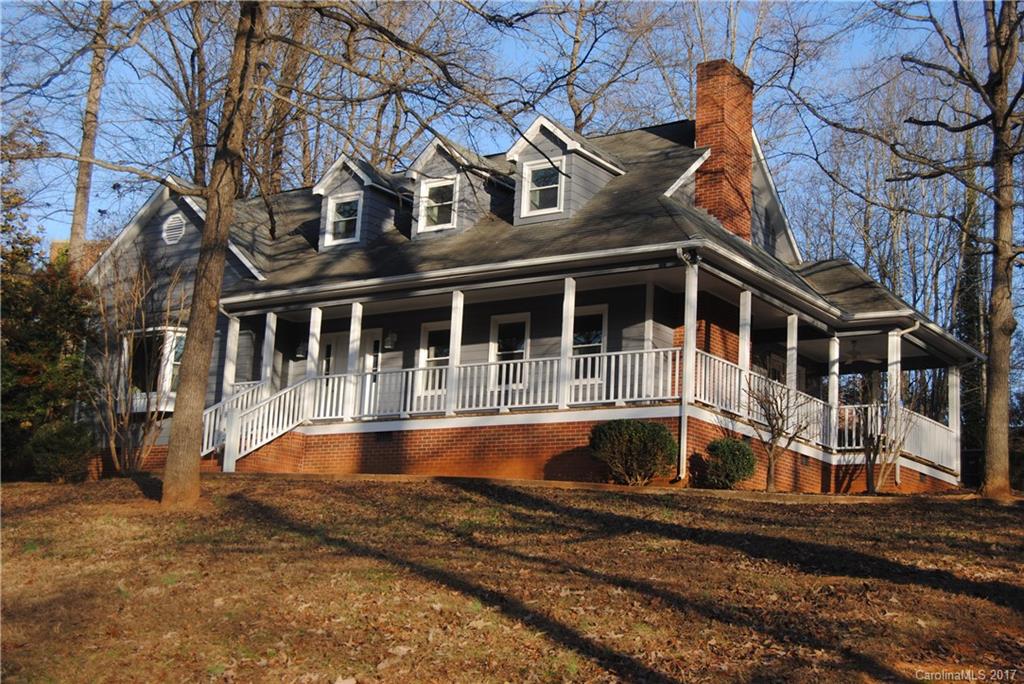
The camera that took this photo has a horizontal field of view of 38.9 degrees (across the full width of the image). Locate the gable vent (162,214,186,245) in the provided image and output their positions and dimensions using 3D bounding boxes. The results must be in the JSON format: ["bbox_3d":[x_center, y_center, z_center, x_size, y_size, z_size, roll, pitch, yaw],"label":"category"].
[{"bbox_3d":[-7.529,-2.519,32.257,0.680,0.680,0.070,-5,-14,34],"label":"gable vent"}]

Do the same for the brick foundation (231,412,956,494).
[{"bbox_3d":[2.106,2.761,28.630,9.980,1.120,11.500,-5,-14,34],"label":"brick foundation"}]

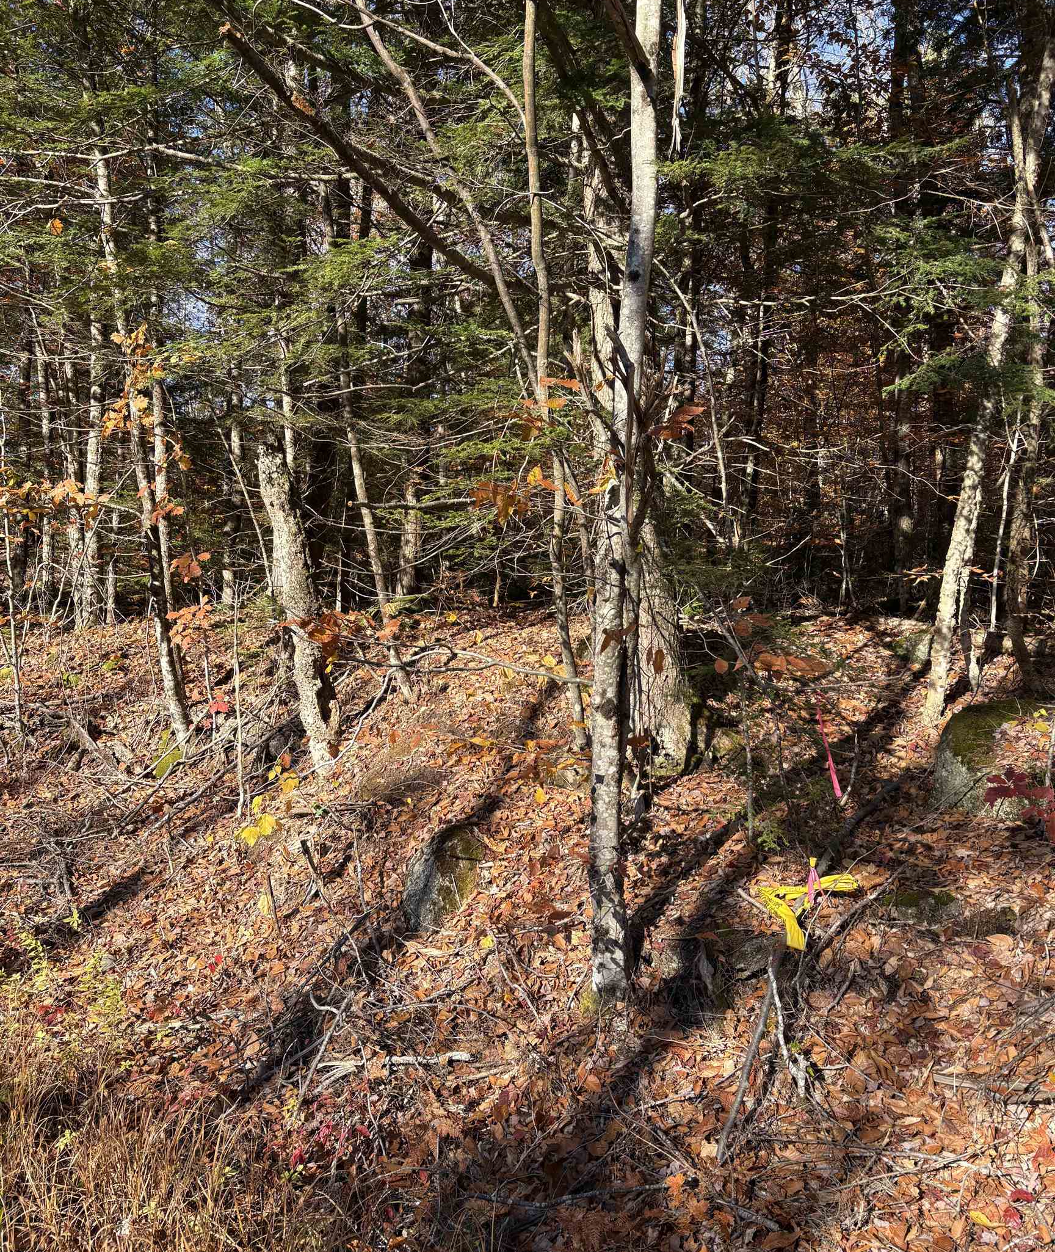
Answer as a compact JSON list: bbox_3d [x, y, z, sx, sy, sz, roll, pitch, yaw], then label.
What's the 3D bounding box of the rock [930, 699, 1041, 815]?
[{"bbox_3d":[2.525,0.715,5.800,0.600,0.500,0.540,5,13,24],"label":"rock"}]

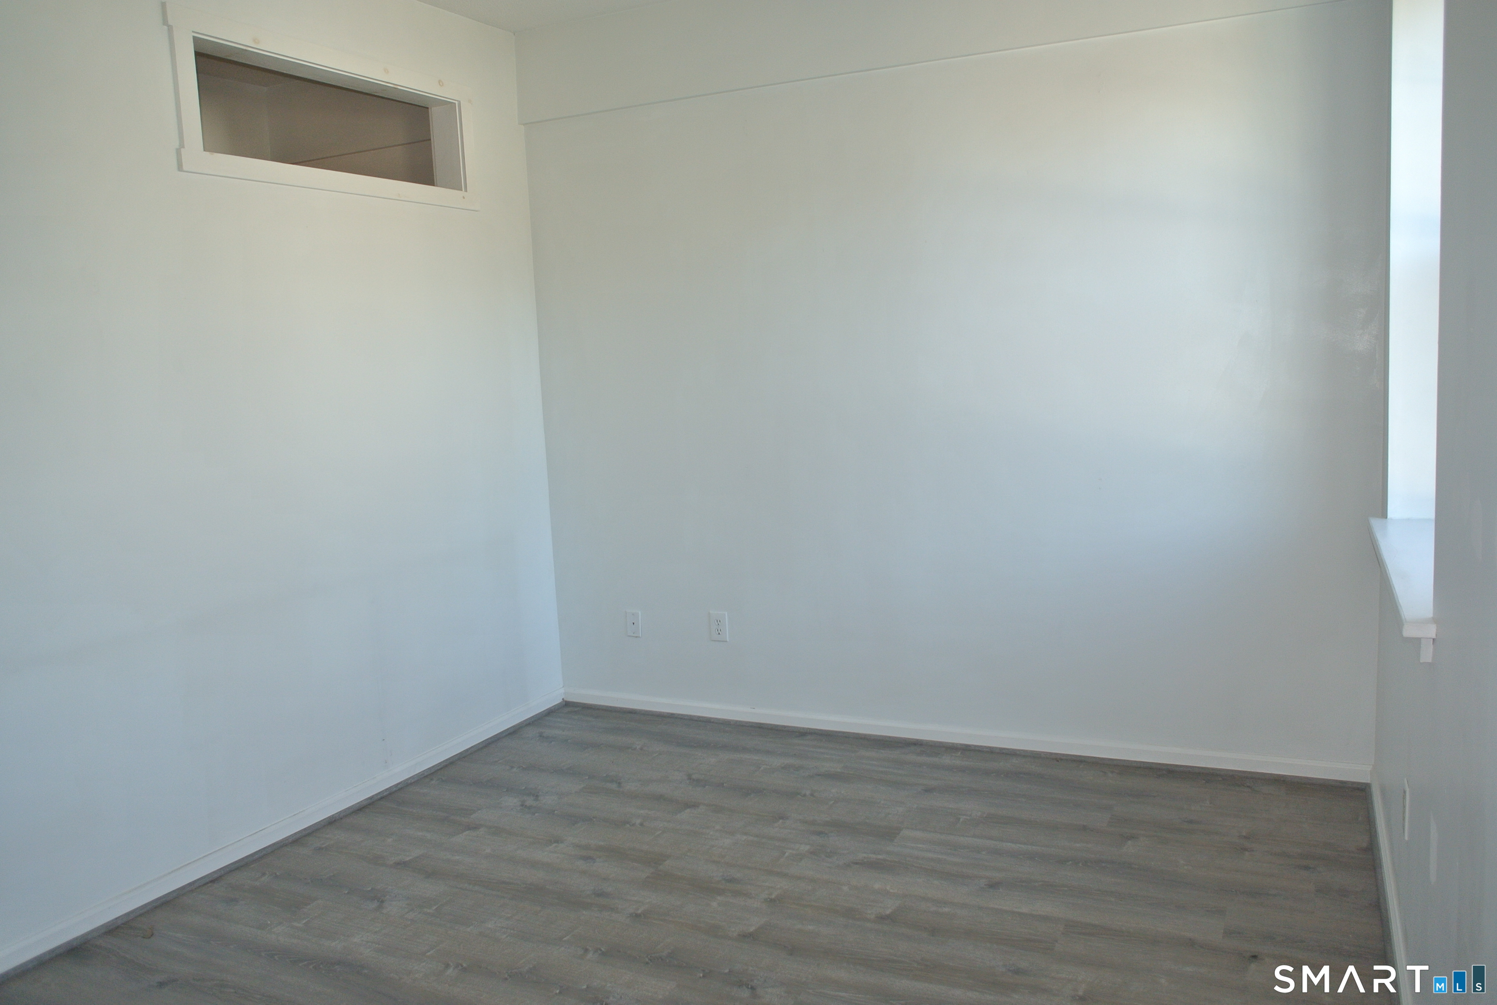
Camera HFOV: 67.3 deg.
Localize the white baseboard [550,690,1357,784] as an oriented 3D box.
[{"bbox_3d":[0.612,0.885,4.398,3.194,0.066,0.016,1,8,25],"label":"white baseboard"}]

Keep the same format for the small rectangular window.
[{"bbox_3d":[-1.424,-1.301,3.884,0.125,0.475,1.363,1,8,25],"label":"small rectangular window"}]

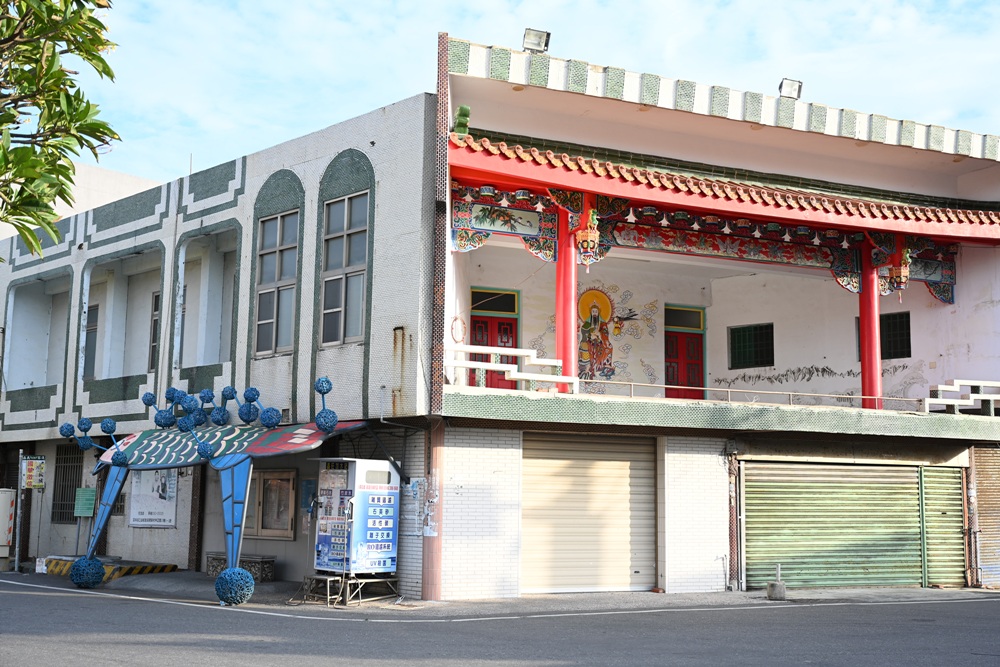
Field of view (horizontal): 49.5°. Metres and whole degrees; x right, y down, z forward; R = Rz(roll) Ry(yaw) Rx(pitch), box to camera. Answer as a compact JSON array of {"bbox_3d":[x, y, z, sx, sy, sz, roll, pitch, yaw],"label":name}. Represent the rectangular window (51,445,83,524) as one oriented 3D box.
[{"bbox_3d":[-10.055,3.517,25.266,1.320,1.840,0.120,-7,-12,42],"label":"rectangular window"}]

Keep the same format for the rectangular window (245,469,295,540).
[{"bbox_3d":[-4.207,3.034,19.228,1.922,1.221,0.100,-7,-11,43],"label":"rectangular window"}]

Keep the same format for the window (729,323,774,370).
[{"bbox_3d":[5.722,0.303,24.532,1.130,0.975,0.140,-7,-11,41],"label":"window"}]

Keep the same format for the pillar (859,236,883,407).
[{"bbox_3d":[6.891,-0.167,20.219,0.360,3.208,0.360,4,-9,-22],"label":"pillar"}]

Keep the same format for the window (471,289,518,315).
[{"bbox_3d":[-0.122,-0.676,23.202,1.095,0.495,0.100,4,-9,-23],"label":"window"}]

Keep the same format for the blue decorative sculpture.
[{"bbox_3d":[-4.935,2.426,17.471,5.700,3.300,2.600,-6,-11,41],"label":"blue decorative sculpture"}]

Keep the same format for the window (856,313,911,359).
[{"bbox_3d":[7.838,0.076,22.072,1.151,0.922,0.120,-7,-11,43],"label":"window"}]

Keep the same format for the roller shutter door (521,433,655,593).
[{"bbox_3d":[1.454,2.870,17.361,2.397,2.494,0.120,4,-9,-22],"label":"roller shutter door"}]

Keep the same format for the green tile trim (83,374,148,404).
[{"bbox_3d":[-8.170,1.204,23.035,2.685,0.515,0.100,-7,-12,42],"label":"green tile trim"}]

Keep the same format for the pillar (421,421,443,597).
[{"bbox_3d":[-1.007,2.621,16.223,0.310,2.661,0.310,1,-8,0],"label":"pillar"}]

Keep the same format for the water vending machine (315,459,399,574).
[{"bbox_3d":[-2.140,2.720,16.175,0.855,1.634,0.913,-8,-12,43],"label":"water vending machine"}]

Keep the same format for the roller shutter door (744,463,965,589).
[{"bbox_3d":[6.365,3.420,19.159,4.805,2.169,0.120,4,-9,-22],"label":"roller shutter door"}]

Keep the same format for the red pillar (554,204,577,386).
[{"bbox_3d":[1.120,-0.597,18.109,0.345,3.160,0.345,1,-9,0],"label":"red pillar"}]

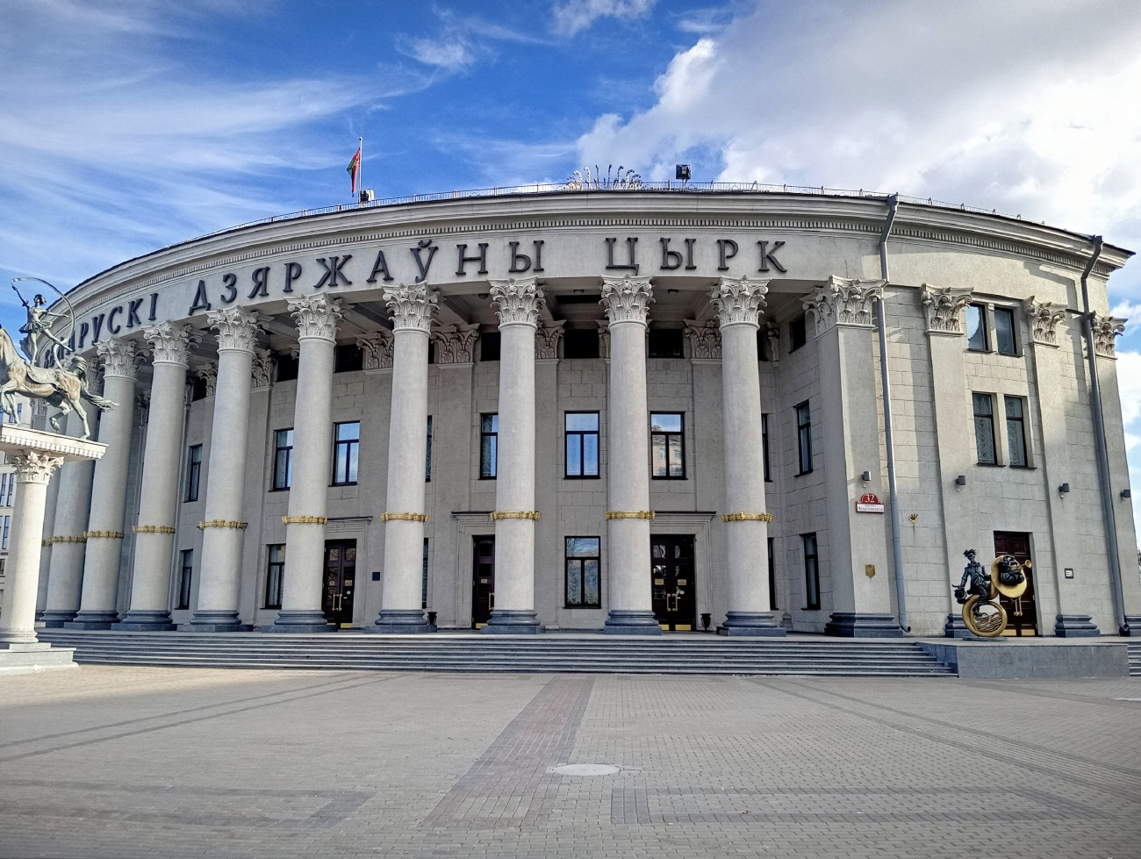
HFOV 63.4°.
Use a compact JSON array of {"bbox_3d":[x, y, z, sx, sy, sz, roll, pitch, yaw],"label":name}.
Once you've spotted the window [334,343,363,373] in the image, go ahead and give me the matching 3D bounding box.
[{"bbox_3d":[-9.636,-3.094,40.390,1.450,1.270,0.200,-5,-12,24],"label":"window"}]

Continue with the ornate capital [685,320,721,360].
[{"bbox_3d":[5.835,-3.639,38.459,2.098,1.595,0.549,1,-11,-5],"label":"ornate capital"}]

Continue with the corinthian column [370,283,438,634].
[{"bbox_3d":[-5.978,1.016,34.027,1.919,12.695,1.919,-3,-12,14],"label":"corinthian column"}]

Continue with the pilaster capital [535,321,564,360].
[{"bbox_3d":[-1.311,-3.502,36.642,2.009,1.548,0.568,-1,-11,7],"label":"pilaster capital"}]

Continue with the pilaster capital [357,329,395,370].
[{"bbox_3d":[-7.882,-3.247,38.216,2.009,1.548,0.568,-4,-12,20],"label":"pilaster capital"}]

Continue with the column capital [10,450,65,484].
[{"bbox_3d":[-14.758,1.100,25.452,0.960,0.870,0.960,-4,-12,20],"label":"column capital"}]

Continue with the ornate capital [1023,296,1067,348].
[{"bbox_3d":[17.555,-3.848,34.231,1.960,1.603,0.742,6,-12,-27],"label":"ornate capital"}]

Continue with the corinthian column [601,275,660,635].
[{"bbox_3d":[2.054,0.844,31.865,1.880,12.165,1.880,0,-11,1],"label":"corinthian column"}]

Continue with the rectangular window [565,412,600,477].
[{"bbox_3d":[0.462,0.541,36.115,1.352,2.607,0.200,-1,-11,4],"label":"rectangular window"}]

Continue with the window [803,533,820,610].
[{"bbox_3d":[8.851,5.211,33.934,0.200,2.724,1.372,2,-11,-12],"label":"window"}]

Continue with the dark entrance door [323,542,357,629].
[{"bbox_3d":[-9.325,6.278,37.496,1.801,3.563,0.158,-5,-12,23],"label":"dark entrance door"}]

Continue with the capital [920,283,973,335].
[{"bbox_3d":[14.029,-4.412,34.638,2.135,1.708,0.549,4,-12,-17],"label":"capital"}]

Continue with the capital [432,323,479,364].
[{"bbox_3d":[-4.668,-3.341,37.319,2.158,1.603,0.693,-2,-11,13],"label":"capital"}]

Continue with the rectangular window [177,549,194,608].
[{"bbox_3d":[-18.794,7.325,45.348,1.403,2.853,0.244,-10,-15,42],"label":"rectangular window"}]

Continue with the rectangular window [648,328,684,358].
[{"bbox_3d":[3.824,-3.452,36.868,1.392,1.205,0.200,1,-11,-3],"label":"rectangular window"}]

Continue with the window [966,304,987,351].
[{"bbox_3d":[15.129,-3.813,34.387,0.950,1.800,0.180,4,-12,-20],"label":"window"}]

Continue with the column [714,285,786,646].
[{"bbox_3d":[5.903,0.865,31.445,1.823,11.956,1.823,1,-11,-6],"label":"column"}]

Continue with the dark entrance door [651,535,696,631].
[{"bbox_3d":[4.101,6.120,36.911,1.757,3.792,0.244,1,-11,-2],"label":"dark entrance door"}]

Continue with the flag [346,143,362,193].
[{"bbox_3d":[-7.767,-9.300,33.142,0.544,1.980,0.356,-3,-11,14],"label":"flag"}]

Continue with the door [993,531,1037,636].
[{"bbox_3d":[15.452,5.417,32.320,1.841,3.593,0.158,5,-12,-23],"label":"door"}]

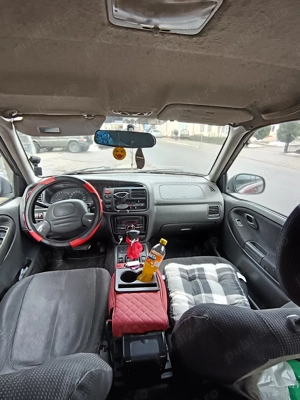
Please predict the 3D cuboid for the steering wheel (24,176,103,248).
[{"bbox_3d":[-0.443,0.051,1.018,0.390,0.390,0.060,-2,-11,-7],"label":"steering wheel"}]

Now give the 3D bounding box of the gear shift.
[{"bbox_3d":[-0.084,0.249,1.094,0.086,0.175,0.080,-2,26,-7],"label":"gear shift"}]

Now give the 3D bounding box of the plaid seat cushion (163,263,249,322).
[{"bbox_3d":[0.285,0.478,1.023,0.395,0.080,0.400,1,23,1],"label":"plaid seat cushion"}]

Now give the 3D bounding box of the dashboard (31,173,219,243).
[{"bbox_3d":[-0.154,0.033,1.454,1.360,0.360,0.450,-2,18,-7],"label":"dashboard"}]

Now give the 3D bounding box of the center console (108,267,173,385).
[{"bbox_3d":[-0.051,0.491,0.844,0.205,0.265,0.430,-2,18,-7],"label":"center console"}]

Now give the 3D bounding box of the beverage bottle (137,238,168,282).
[{"bbox_3d":[0.015,0.269,0.880,0.065,0.227,0.065,25,4,-15],"label":"beverage bottle"}]

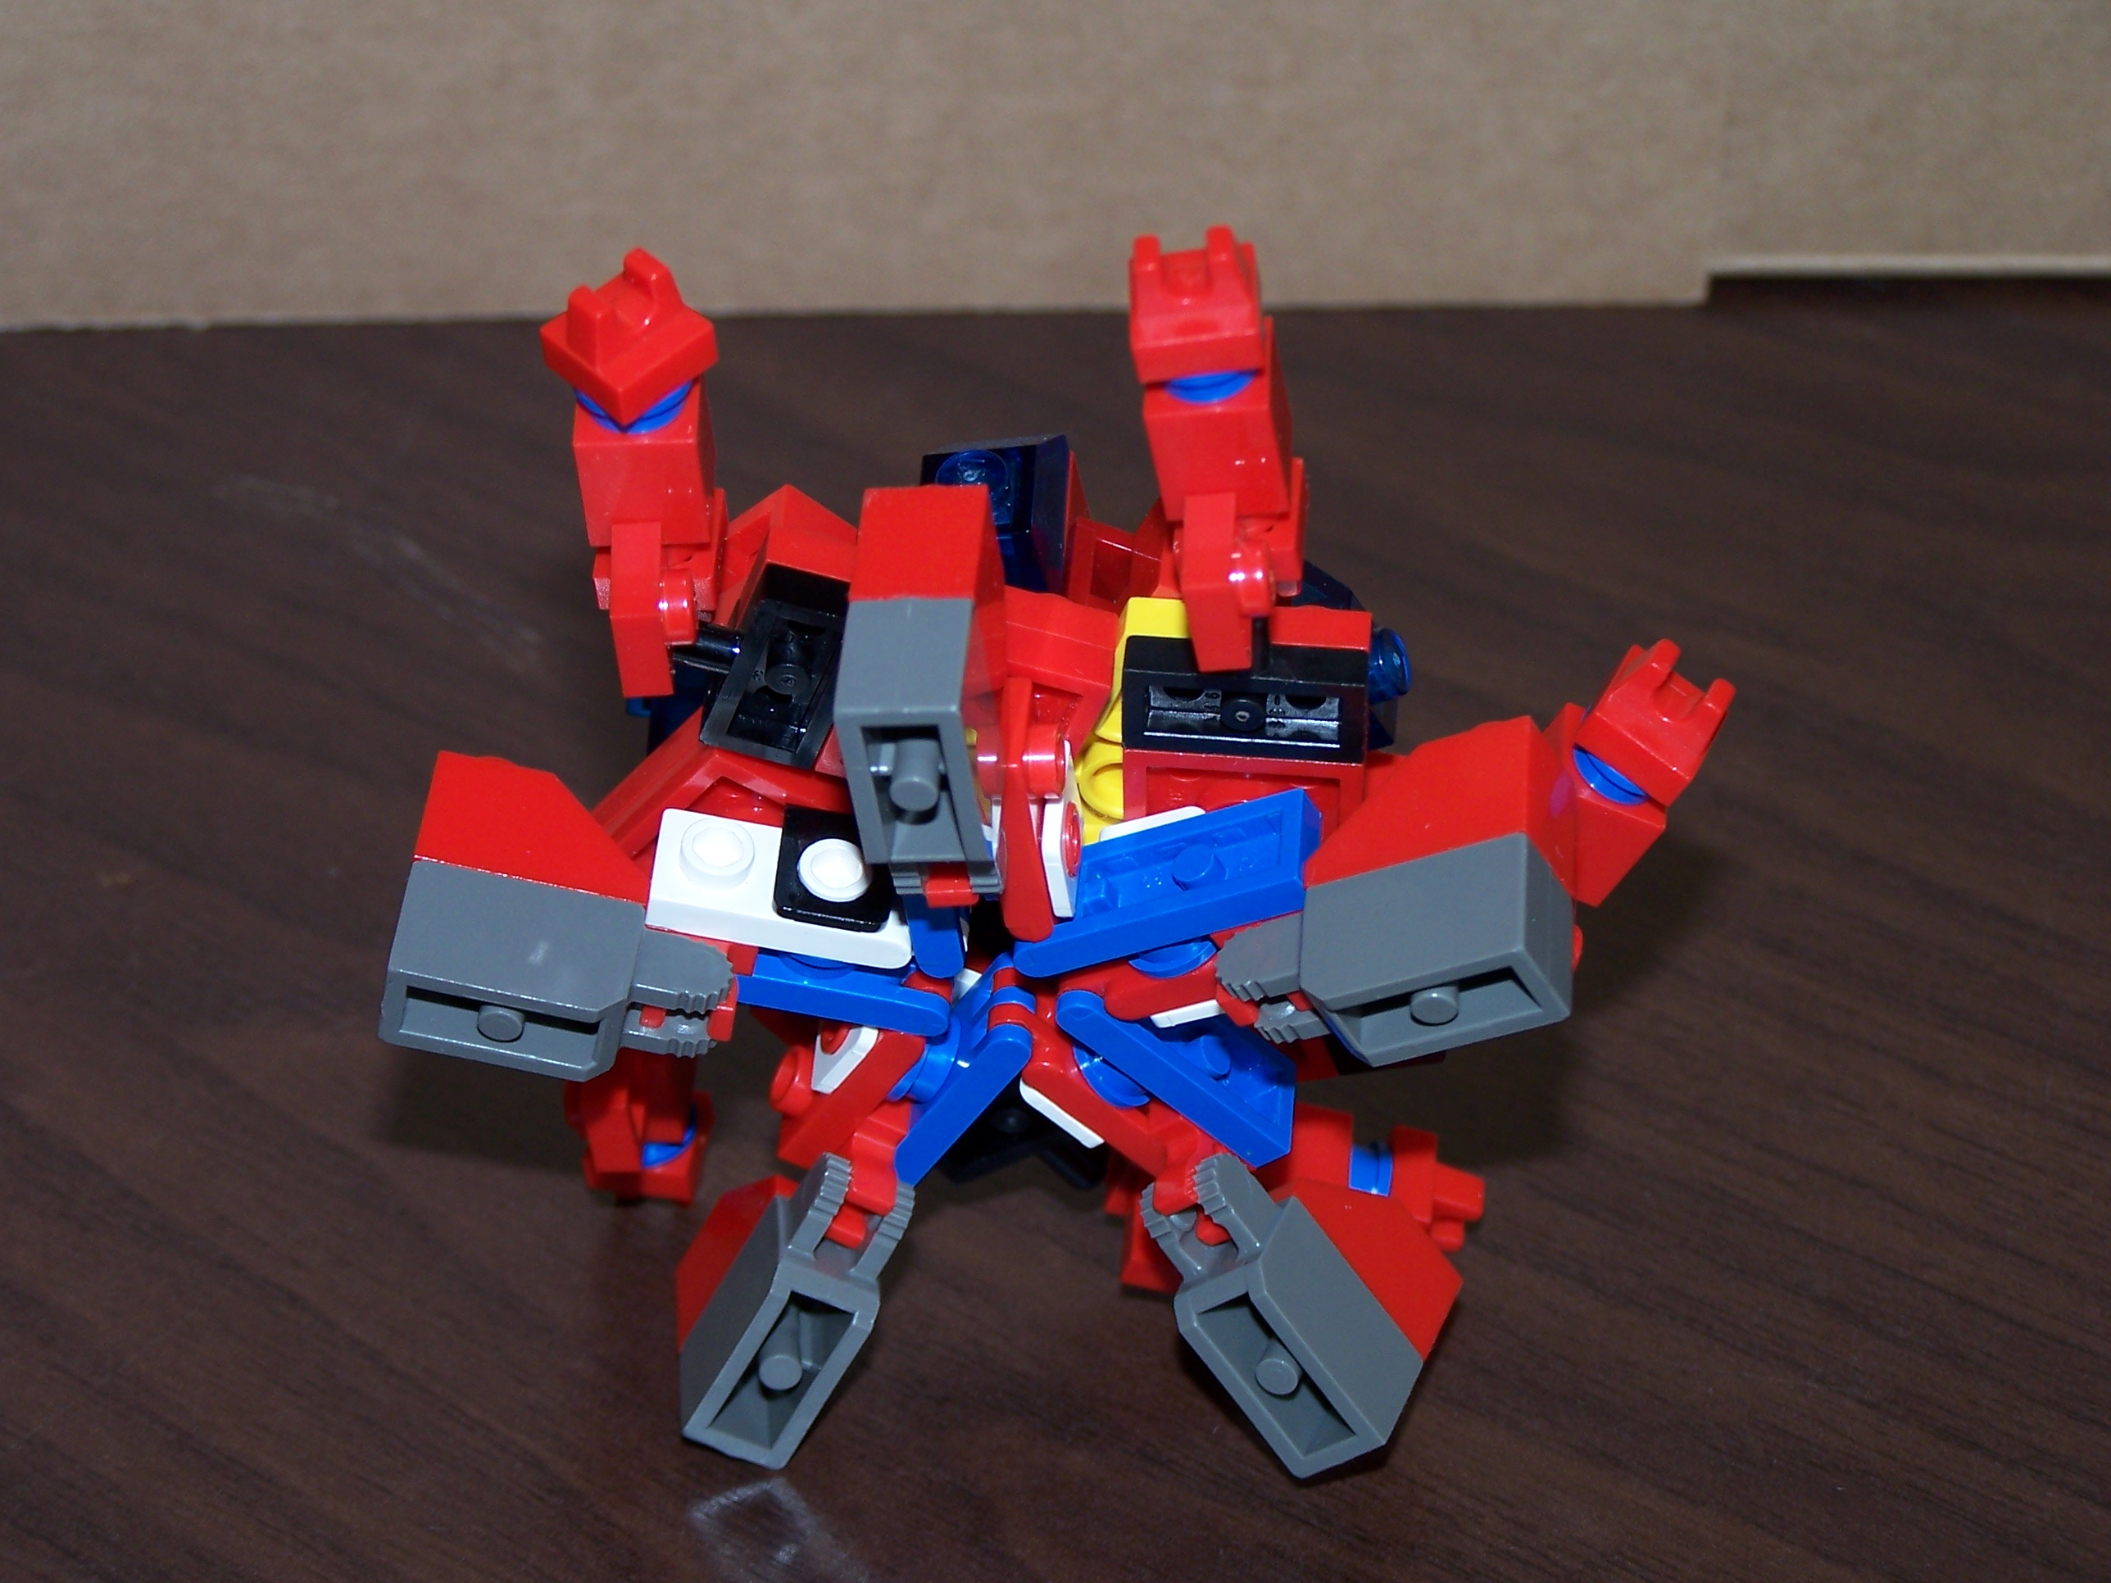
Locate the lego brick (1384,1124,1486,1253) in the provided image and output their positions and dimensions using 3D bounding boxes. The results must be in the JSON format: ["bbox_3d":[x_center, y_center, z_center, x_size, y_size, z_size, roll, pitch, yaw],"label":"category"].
[{"bbox_3d":[0.029,0.030,0.433,0.007,0.008,0.008,18,9,-6],"label":"lego brick"}]

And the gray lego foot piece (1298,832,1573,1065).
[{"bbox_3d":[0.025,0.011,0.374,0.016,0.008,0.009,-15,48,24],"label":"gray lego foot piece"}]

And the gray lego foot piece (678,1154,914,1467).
[{"bbox_3d":[-0.018,0.036,0.413,0.008,0.023,0.010,23,27,-18],"label":"gray lego foot piece"}]

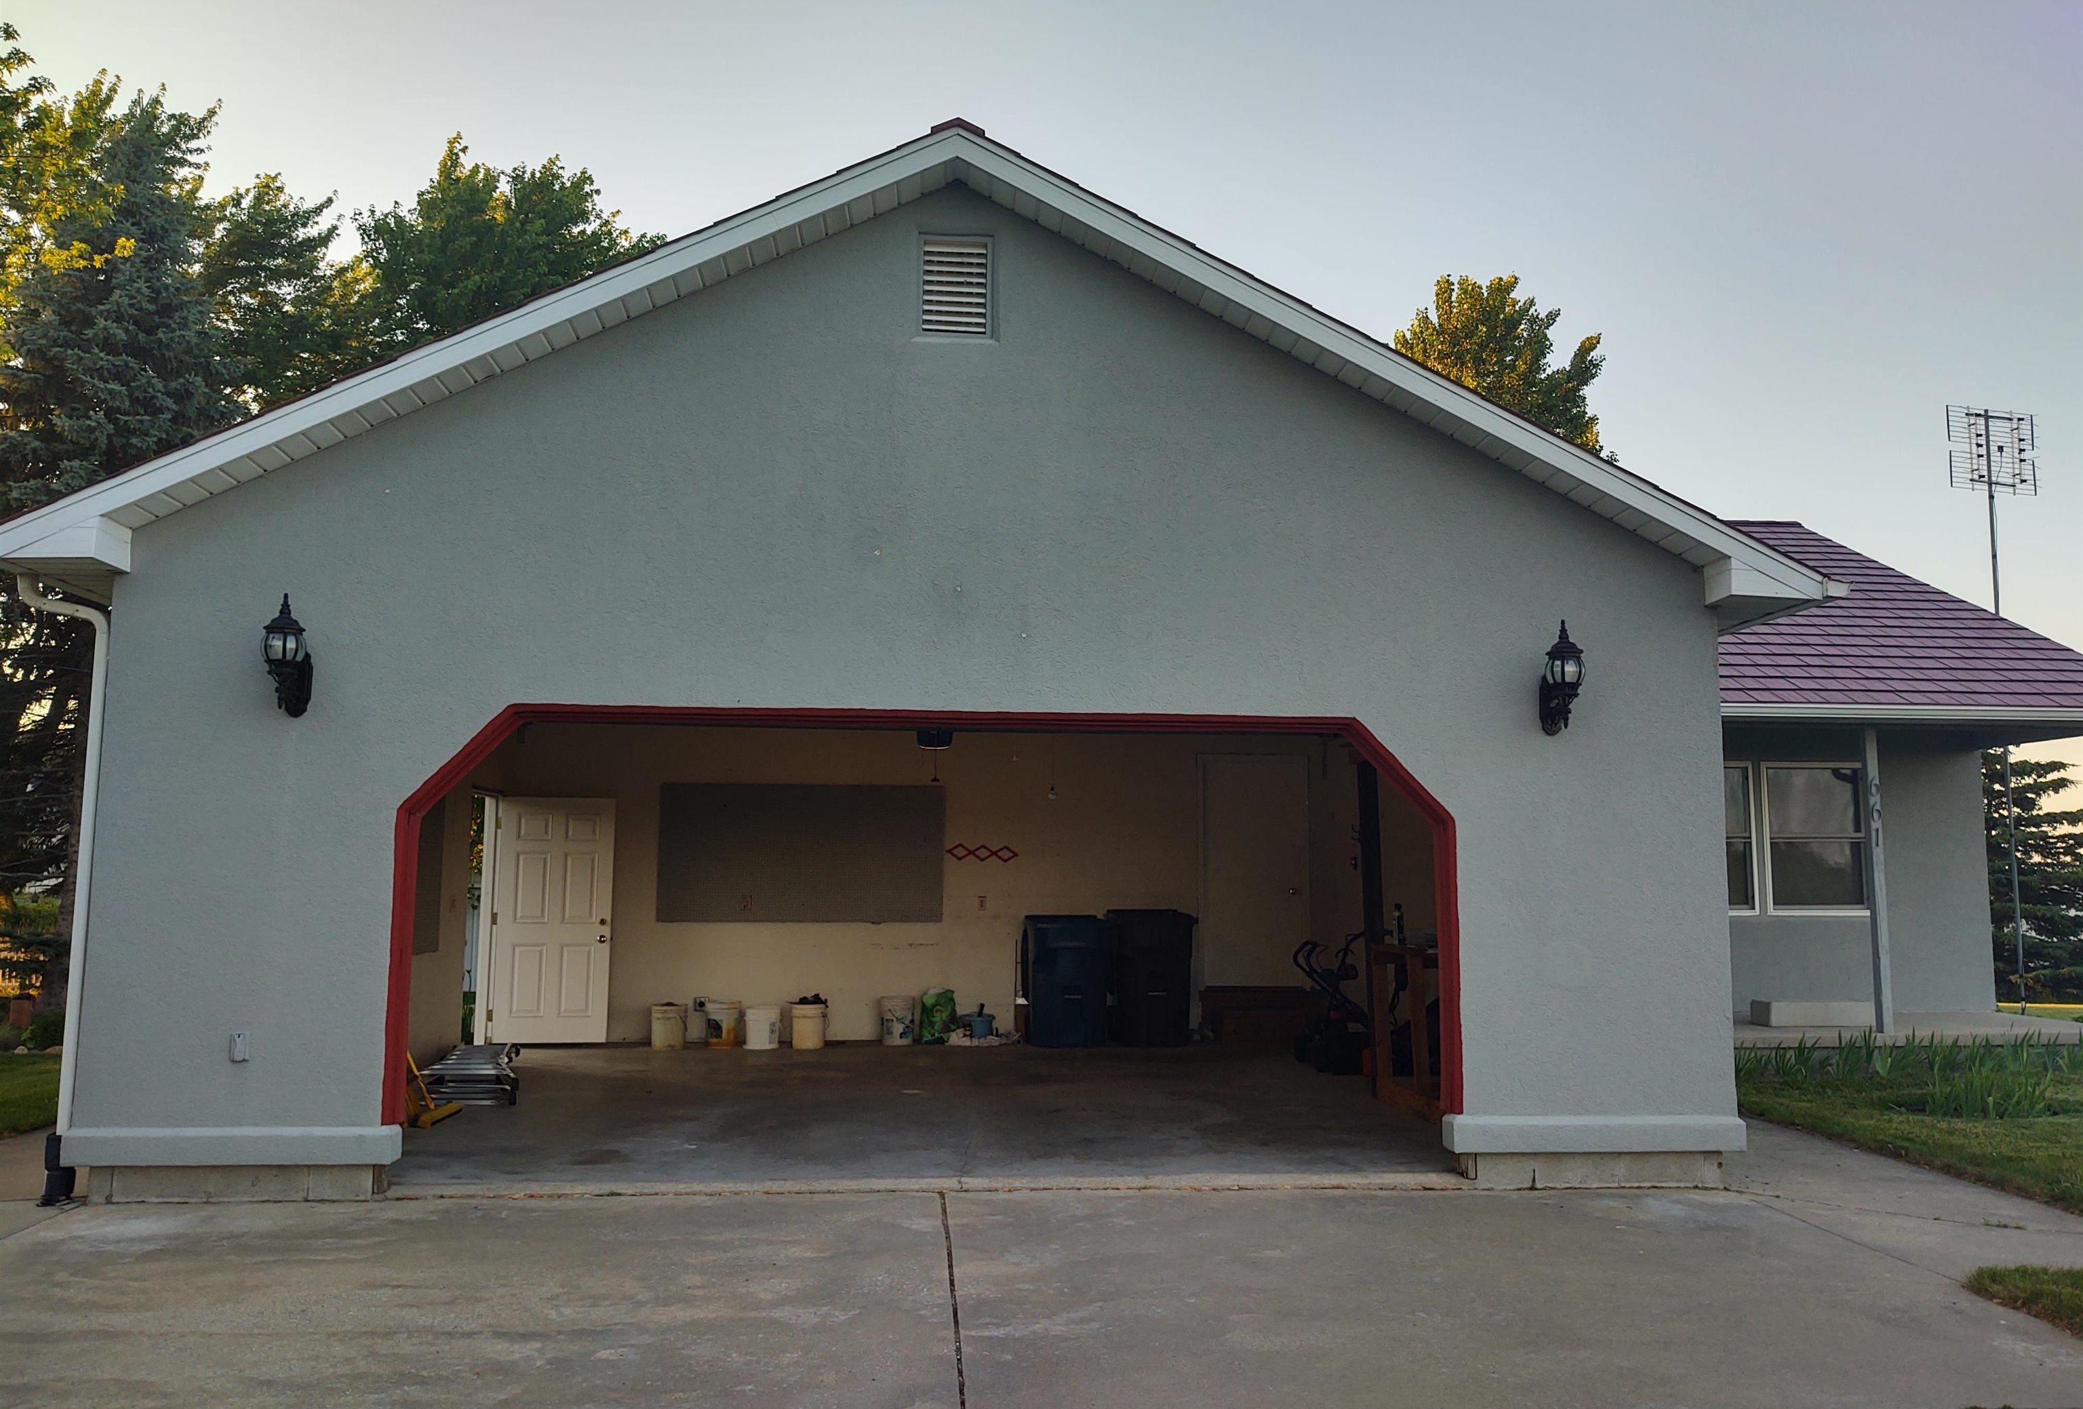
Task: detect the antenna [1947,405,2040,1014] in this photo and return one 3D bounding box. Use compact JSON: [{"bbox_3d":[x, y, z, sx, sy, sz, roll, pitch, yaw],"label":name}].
[{"bbox_3d":[9.813,0.123,16.486,1.100,6.420,0.320,2,-7,-17],"label":"antenna"}]

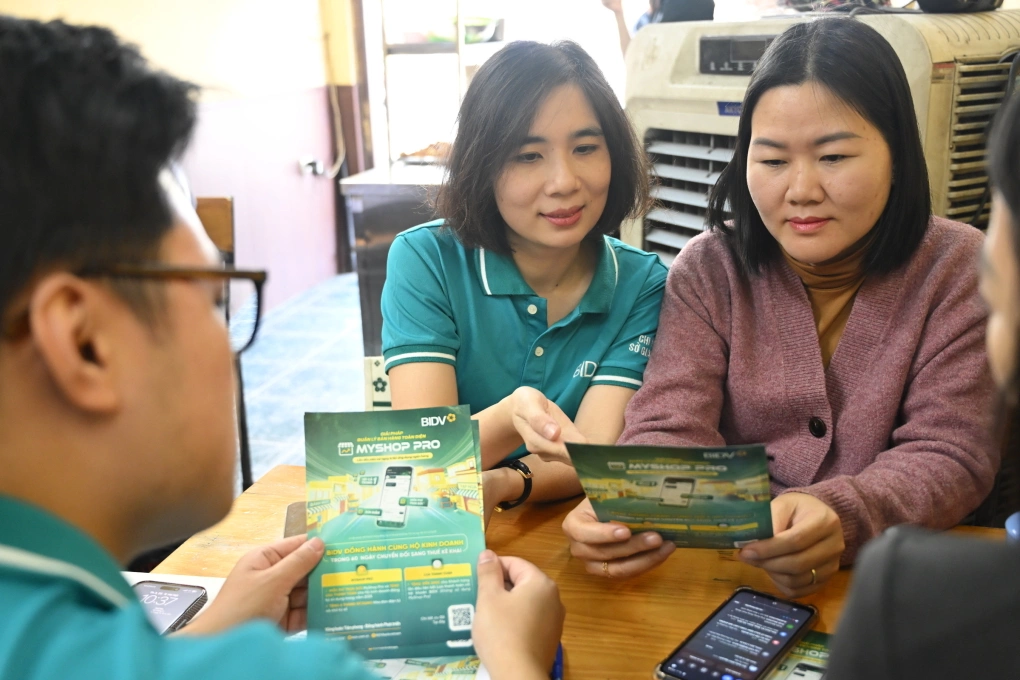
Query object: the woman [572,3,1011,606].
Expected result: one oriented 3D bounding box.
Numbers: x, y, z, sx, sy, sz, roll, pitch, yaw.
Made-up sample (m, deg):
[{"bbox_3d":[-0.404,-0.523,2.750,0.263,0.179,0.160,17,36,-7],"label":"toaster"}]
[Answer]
[{"bbox_3d":[0.348,0.267,1.257,0.490,1.260,0.700,2,16,17],"label":"woman"}]

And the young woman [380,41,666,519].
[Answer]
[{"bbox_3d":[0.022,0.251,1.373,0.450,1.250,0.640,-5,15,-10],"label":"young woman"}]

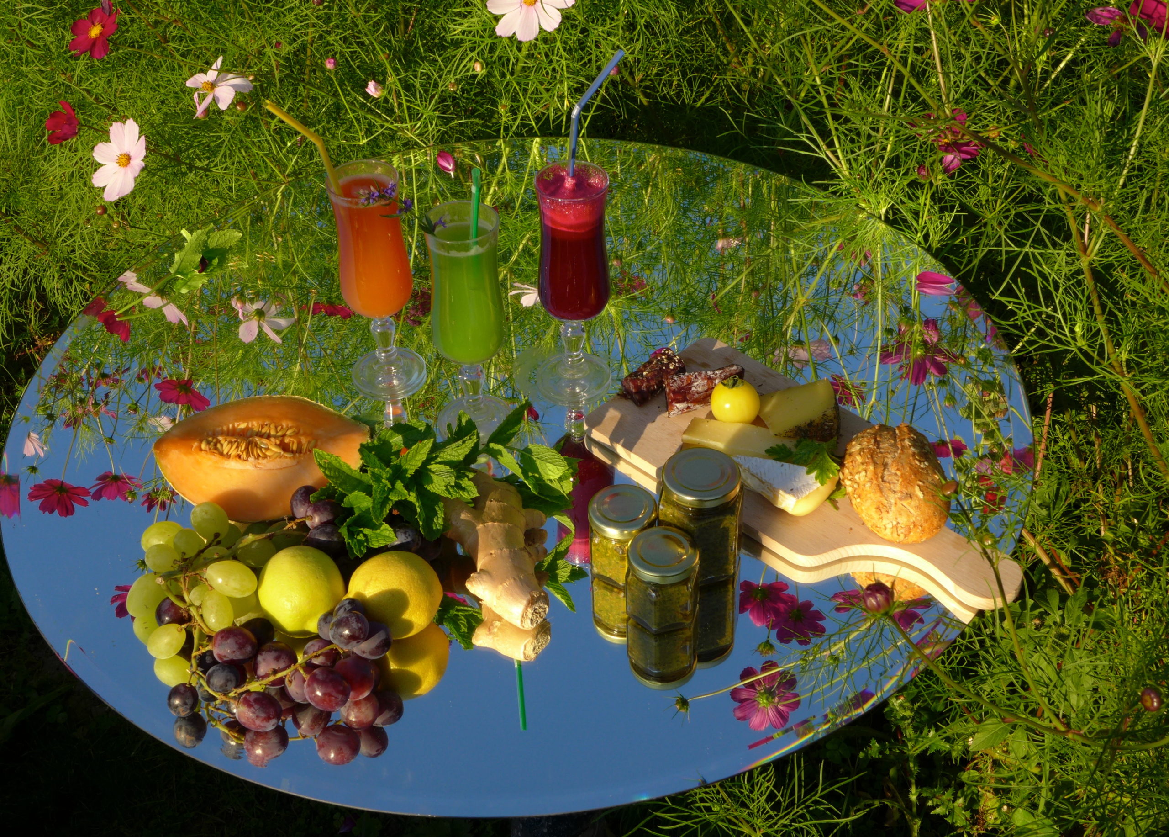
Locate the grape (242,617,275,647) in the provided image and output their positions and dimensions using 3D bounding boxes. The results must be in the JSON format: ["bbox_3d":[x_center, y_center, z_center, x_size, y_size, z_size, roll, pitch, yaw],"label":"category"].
[{"bbox_3d":[-0.211,0.138,1.024,0.023,0.022,0.023,-1,40,1],"label":"grape"}]

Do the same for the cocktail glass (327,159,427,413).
[{"bbox_3d":[-0.156,-0.102,1.192,0.059,0.177,0.059,-1,40,1],"label":"cocktail glass"}]

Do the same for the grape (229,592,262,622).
[{"bbox_3d":[-0.234,0.125,1.081,0.028,0.026,0.027,0,40,0],"label":"grape"}]

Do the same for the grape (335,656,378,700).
[{"bbox_3d":[-0.149,0.169,1.034,0.027,0.027,0.027,0,40,0],"label":"grape"}]

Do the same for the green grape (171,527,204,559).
[{"bbox_3d":[-0.264,0.083,1.057,0.021,0.021,0.024,-1,40,1],"label":"green grape"}]

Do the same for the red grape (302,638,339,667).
[{"bbox_3d":[-0.167,0.148,1.004,0.024,0.022,0.023,-1,40,1],"label":"red grape"}]

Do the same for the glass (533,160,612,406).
[{"bbox_3d":[-0.009,-0.103,1.231,0.060,0.188,0.060,0,40,0],"label":"glass"}]

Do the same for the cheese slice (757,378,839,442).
[{"bbox_3d":[0.156,-0.001,1.154,0.058,0.032,0.038,-18,43,-18],"label":"cheese slice"}]

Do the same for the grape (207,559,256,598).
[{"bbox_3d":[-0.237,0.108,1.069,0.035,0.025,0.026,0,40,0],"label":"grape"}]

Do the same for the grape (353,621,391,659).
[{"bbox_3d":[-0.134,0.138,0.999,0.025,0.024,0.025,-1,40,1],"label":"grape"}]

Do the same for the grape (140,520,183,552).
[{"bbox_3d":[-0.289,0.080,1.087,0.028,0.023,0.024,-1,40,1],"label":"grape"}]

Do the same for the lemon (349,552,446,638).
[{"bbox_3d":[-0.128,0.119,1.070,0.067,0.058,0.060,0,40,0],"label":"lemon"}]

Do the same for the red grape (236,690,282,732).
[{"bbox_3d":[-0.201,0.180,0.977,0.028,0.024,0.025,-1,40,1],"label":"red grape"}]

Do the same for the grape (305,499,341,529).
[{"bbox_3d":[-0.179,0.065,1.088,0.025,0.022,0.023,-1,40,1],"label":"grape"}]

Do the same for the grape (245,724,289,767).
[{"bbox_3d":[-0.200,0.206,1.000,0.027,0.027,0.027,0,40,0],"label":"grape"}]

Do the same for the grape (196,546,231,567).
[{"bbox_3d":[-0.248,0.094,1.060,0.025,0.021,0.022,-1,40,1],"label":"grape"}]

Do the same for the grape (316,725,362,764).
[{"bbox_3d":[-0.151,0.200,0.972,0.027,0.025,0.025,-1,40,1],"label":"grape"}]

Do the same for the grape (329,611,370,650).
[{"bbox_3d":[-0.147,0.132,0.991,0.025,0.025,0.025,-1,40,1],"label":"grape"}]

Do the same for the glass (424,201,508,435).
[{"bbox_3d":[-0.086,-0.068,1.191,0.060,0.188,0.060,0,40,0],"label":"glass"}]

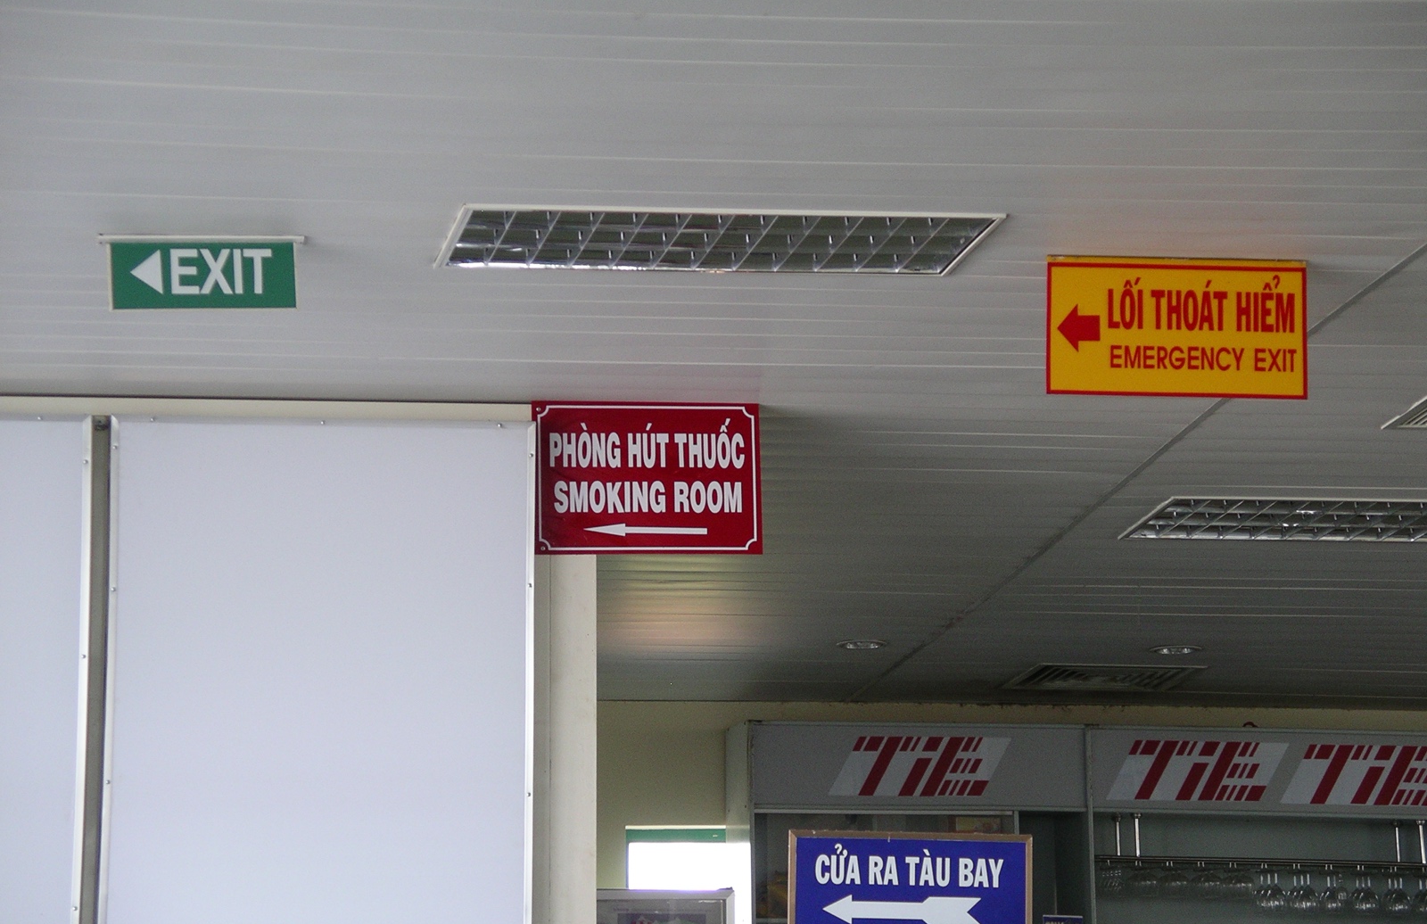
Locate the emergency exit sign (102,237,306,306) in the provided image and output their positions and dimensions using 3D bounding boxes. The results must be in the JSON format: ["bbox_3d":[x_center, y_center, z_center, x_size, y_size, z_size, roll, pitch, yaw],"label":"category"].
[{"bbox_3d":[-1.132,-0.419,10.430,0.435,0.165,0.045,0,-9,-8],"label":"emergency exit sign"}]

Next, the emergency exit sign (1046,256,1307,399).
[{"bbox_3d":[1.071,-0.312,10.870,0.595,0.318,0.030,1,-9,-10],"label":"emergency exit sign"}]

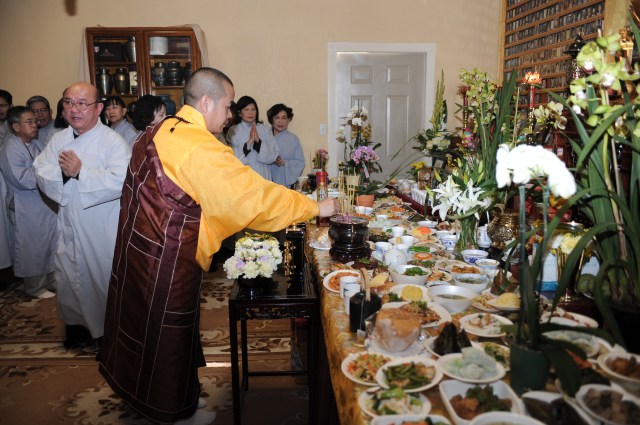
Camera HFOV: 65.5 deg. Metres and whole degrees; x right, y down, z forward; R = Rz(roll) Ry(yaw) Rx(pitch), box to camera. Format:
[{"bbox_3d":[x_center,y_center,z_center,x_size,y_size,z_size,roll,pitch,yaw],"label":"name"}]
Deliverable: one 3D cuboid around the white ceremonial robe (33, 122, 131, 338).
[{"bbox_3d":[-1.387,0.129,2.971,0.550,1.303,0.420,-2,11,-7],"label":"white ceremonial robe"}]

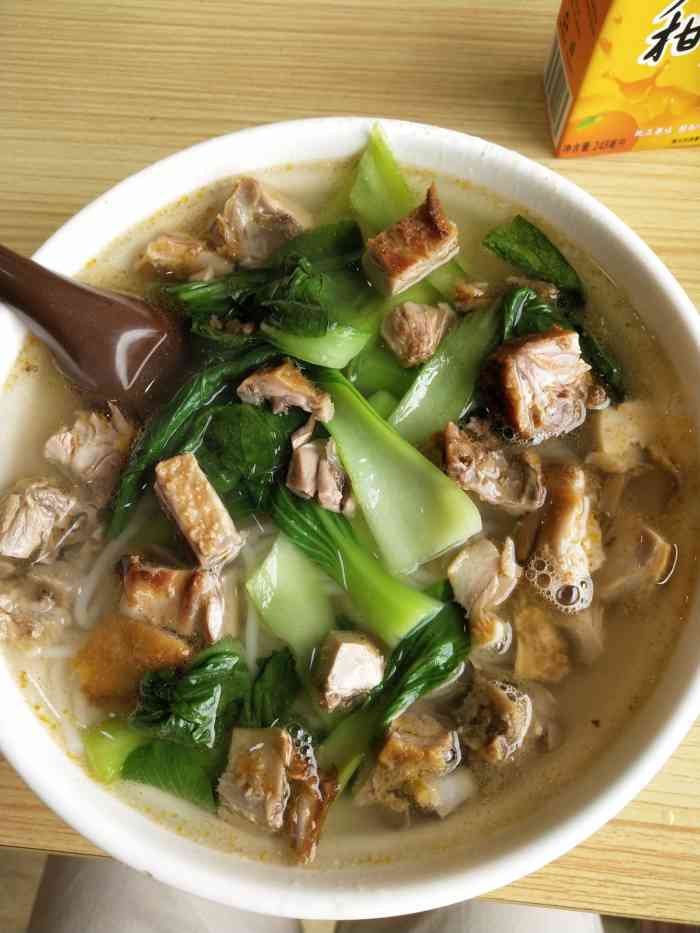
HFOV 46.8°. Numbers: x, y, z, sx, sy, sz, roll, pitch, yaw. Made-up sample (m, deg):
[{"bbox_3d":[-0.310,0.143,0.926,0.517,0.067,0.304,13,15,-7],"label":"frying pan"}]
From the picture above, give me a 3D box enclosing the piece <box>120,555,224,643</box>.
[{"bbox_3d":[-0.046,0.035,0.214,0.024,0.016,0.019,6,76,4],"label":"piece"}]

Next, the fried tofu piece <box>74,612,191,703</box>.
[{"bbox_3d":[-0.060,0.054,0.223,0.027,0.019,0.023,23,77,8],"label":"fried tofu piece"}]

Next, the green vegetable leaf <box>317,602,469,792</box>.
[{"bbox_3d":[0.011,0.061,0.215,0.018,0.016,0.055,42,81,11],"label":"green vegetable leaf"}]

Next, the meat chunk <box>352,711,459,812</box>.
[{"bbox_3d":[0.016,0.075,0.208,0.023,0.020,0.025,12,73,5],"label":"meat chunk"}]

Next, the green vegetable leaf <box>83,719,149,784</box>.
[{"bbox_3d":[-0.062,0.076,0.215,0.016,0.011,0.014,-19,75,-3],"label":"green vegetable leaf"}]

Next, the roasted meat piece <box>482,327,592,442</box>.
[{"bbox_3d":[0.056,-0.023,0.237,0.026,0.025,0.030,-7,76,0],"label":"roasted meat piece"}]

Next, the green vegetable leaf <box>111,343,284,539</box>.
[{"bbox_3d":[-0.043,-0.008,0.238,0.039,0.020,0.064,33,79,9],"label":"green vegetable leaf"}]

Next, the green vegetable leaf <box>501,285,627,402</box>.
[{"bbox_3d":[0.064,-0.036,0.243,0.021,0.016,0.040,-43,79,-9],"label":"green vegetable leaf"}]

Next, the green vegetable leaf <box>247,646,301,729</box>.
[{"bbox_3d":[-0.021,0.062,0.224,0.014,0.010,0.020,-10,76,-1],"label":"green vegetable leaf"}]

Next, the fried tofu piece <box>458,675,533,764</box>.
[{"bbox_3d":[0.037,0.064,0.207,0.017,0.016,0.019,-8,76,0],"label":"fried tofu piece"}]

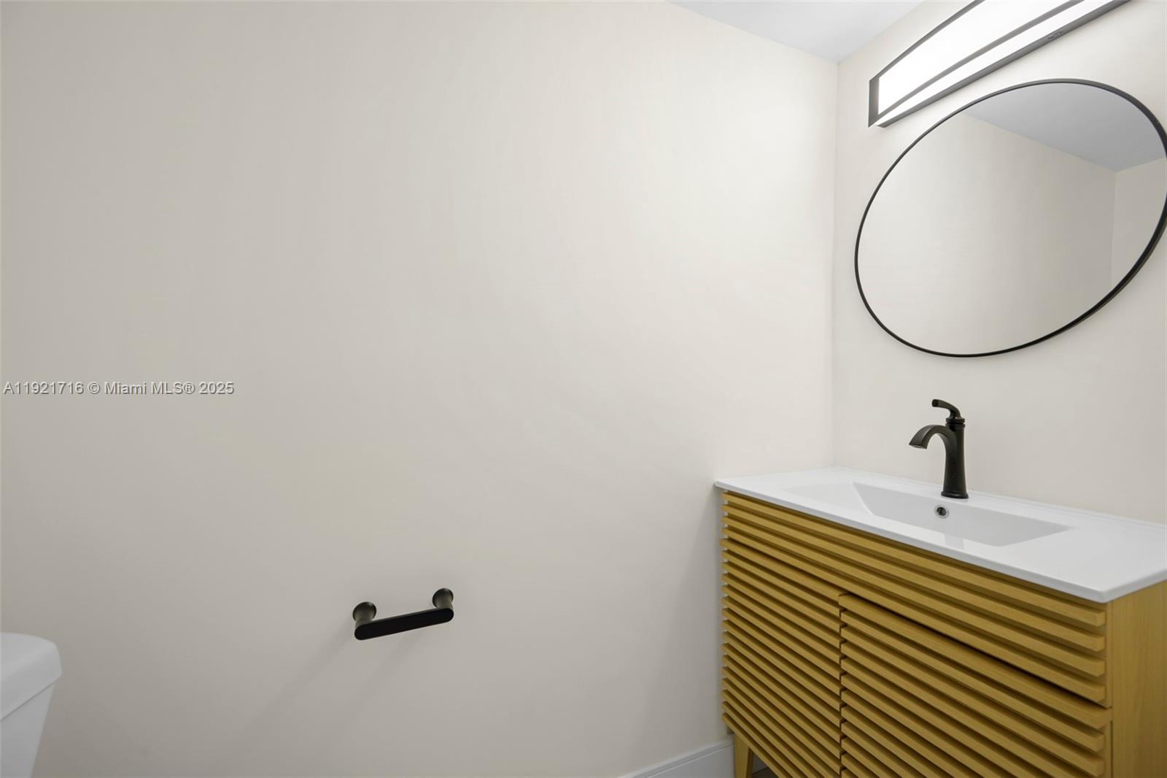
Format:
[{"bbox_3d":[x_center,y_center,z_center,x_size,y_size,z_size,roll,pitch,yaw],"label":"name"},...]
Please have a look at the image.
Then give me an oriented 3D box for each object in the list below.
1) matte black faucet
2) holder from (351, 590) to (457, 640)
[{"bbox_3d":[0.822,0.138,1.047,0.169,0.229,0.054,0,0,-23],"label":"matte black faucet"},{"bbox_3d":[-0.360,0.457,0.921,0.197,0.042,0.081,0,0,-23],"label":"holder"}]

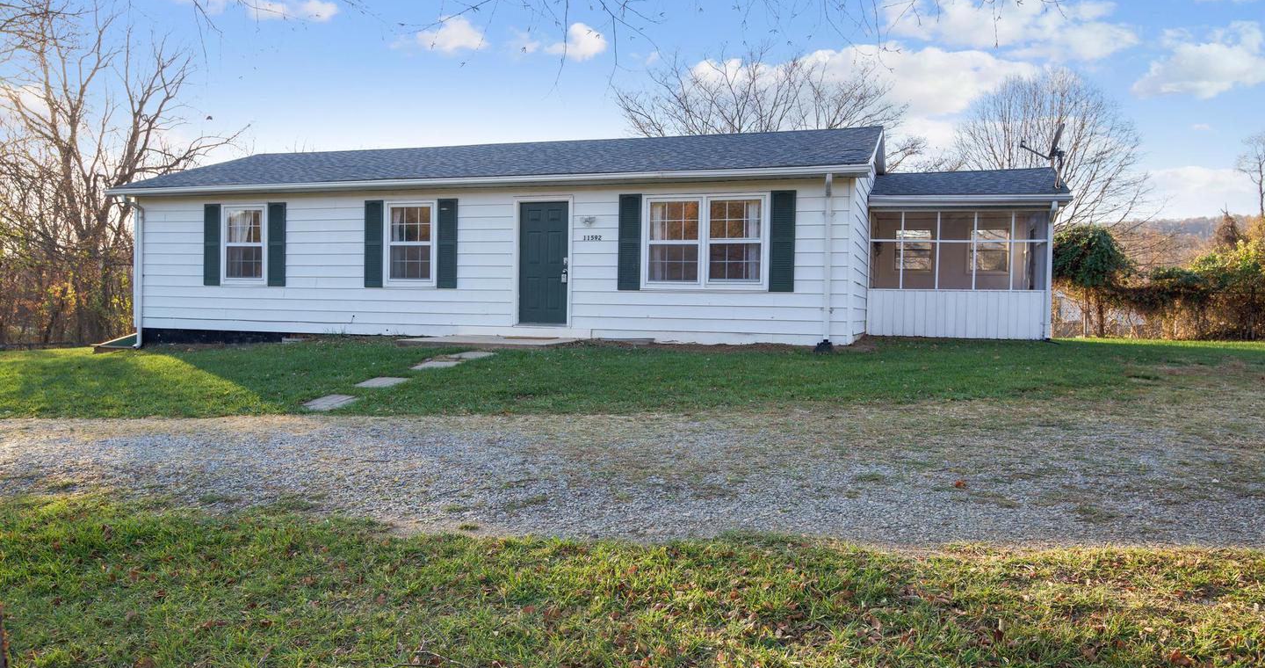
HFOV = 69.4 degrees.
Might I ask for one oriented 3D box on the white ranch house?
[{"bbox_3d":[-0.612,-1.796,18.510,17.000,4.220,8.100,2,2,18],"label":"white ranch house"}]

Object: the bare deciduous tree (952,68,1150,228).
[{"bbox_3d":[15.837,-4.620,33.897,7.600,10.500,7.400,2,2,18],"label":"bare deciduous tree"}]

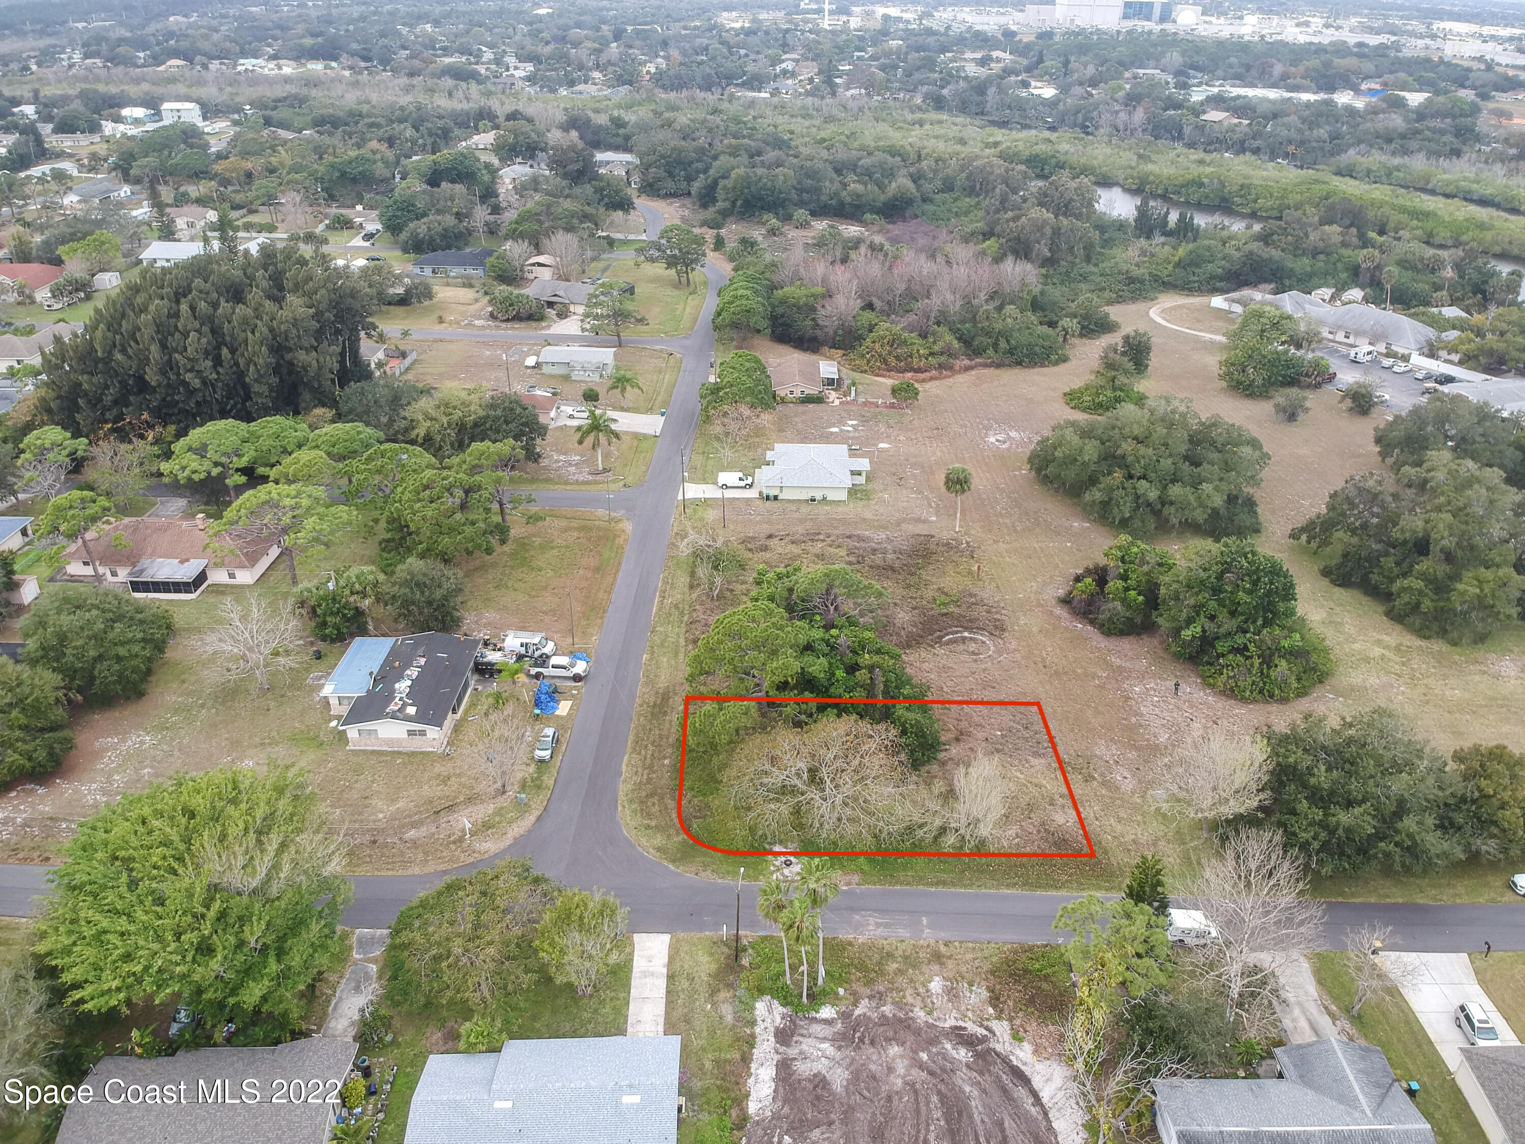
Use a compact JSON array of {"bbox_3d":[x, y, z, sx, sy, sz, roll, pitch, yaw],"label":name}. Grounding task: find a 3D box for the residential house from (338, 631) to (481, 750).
[{"bbox_3d":[-37.686,12.462,119.400,10.400,4.100,17.200,0,28,0],"label":"residential house"}]

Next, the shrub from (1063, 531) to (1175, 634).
[{"bbox_3d":[44.592,1.296,137.843,12.200,7.200,12.800,0,28,0],"label":"shrub"}]

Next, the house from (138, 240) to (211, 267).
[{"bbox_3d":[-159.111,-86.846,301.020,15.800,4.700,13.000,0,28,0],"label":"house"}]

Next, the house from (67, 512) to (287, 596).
[{"bbox_3d":[-75.000,-2.754,139.177,24.770,4.970,15.730,1,29,2],"label":"house"}]

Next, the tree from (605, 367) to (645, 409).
[{"bbox_3d":[-23.541,-31.202,190.680,6.300,6.900,6.300,1,30,0],"label":"tree"}]

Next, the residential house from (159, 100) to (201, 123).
[{"bbox_3d":[-252.878,-199.394,480.000,13.400,9.300,10.100,-1,30,-3],"label":"residential house"}]

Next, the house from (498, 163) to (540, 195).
[{"bbox_3d":[-87.485,-143.129,397.427,16.750,5.080,14.210,2,29,3],"label":"house"}]

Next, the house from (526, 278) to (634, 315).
[{"bbox_3d":[-45.347,-66.619,264.814,21.500,4.900,13.500,10,30,18],"label":"house"}]

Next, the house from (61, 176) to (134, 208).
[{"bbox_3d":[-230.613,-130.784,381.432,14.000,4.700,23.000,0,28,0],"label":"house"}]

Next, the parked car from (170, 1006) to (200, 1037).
[{"bbox_3d":[-43.077,33.111,83.748,1.850,1.600,4.600,0,28,0],"label":"parked car"}]

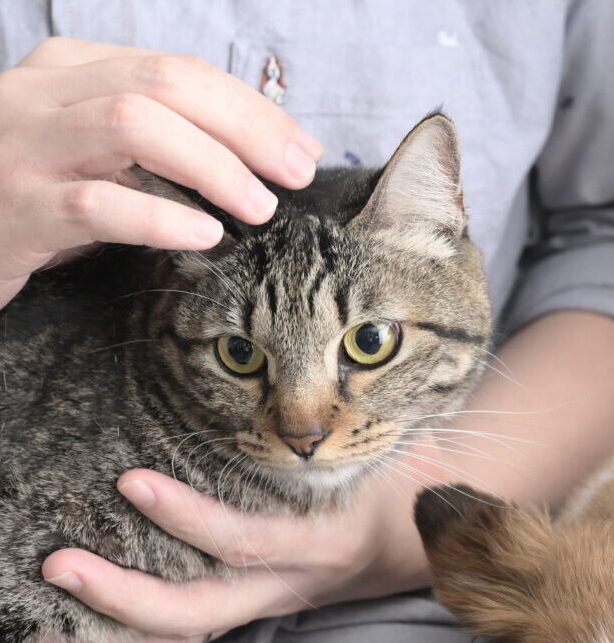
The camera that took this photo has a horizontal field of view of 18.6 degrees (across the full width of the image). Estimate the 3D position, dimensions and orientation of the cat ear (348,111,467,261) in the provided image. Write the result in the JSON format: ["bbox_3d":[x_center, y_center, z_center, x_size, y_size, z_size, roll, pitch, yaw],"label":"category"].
[{"bbox_3d":[0.034,-0.045,0.622,0.037,0.047,0.026,6,5,-8],"label":"cat ear"}]

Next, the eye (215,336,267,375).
[{"bbox_3d":[-0.021,0.011,0.595,0.017,0.013,0.009,7,8,11],"label":"eye"}]

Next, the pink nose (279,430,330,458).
[{"bbox_3d":[-0.001,0.037,0.572,0.015,0.009,0.009,6,12,5],"label":"pink nose"}]

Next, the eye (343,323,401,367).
[{"bbox_3d":[0.020,0.007,0.590,0.018,0.014,0.009,5,8,-2],"label":"eye"}]

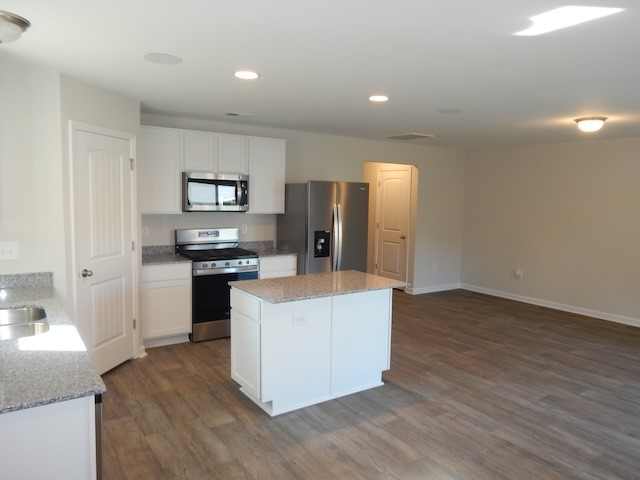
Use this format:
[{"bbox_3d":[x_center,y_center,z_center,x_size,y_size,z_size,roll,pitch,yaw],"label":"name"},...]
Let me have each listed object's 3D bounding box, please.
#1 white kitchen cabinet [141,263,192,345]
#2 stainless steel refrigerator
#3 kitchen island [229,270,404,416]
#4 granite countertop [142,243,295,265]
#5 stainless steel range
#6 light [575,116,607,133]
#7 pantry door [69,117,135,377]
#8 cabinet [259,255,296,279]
[{"bbox_3d":[-1.721,0.649,4.988,0.494,0.872,0.621,-2,6,-34],"label":"white kitchen cabinet"},{"bbox_3d":[0.033,0.146,5.982,0.907,1.763,0.784,-2,6,-34],"label":"stainless steel refrigerator"},{"bbox_3d":[-0.008,0.786,3.735,1.259,0.901,0.742,-2,6,-34],"label":"kitchen island"},{"bbox_3d":[-1.174,0.131,5.302,1.787,0.124,0.627,-2,6,-34],"label":"granite countertop"},{"bbox_3d":[-1.172,0.483,5.291,0.766,1.170,0.668,-2,6,-34],"label":"stainless steel range"},{"bbox_3d":[2.805,-1.186,4.792,0.300,0.138,0.300,-2,6,-34],"label":"light"},{"bbox_3d":[-1.848,0.110,4.025,0.060,2.117,0.840,2,5,12],"label":"pantry door"},{"bbox_3d":[-0.673,0.605,5.698,0.507,0.872,0.621,-2,6,-34],"label":"cabinet"}]

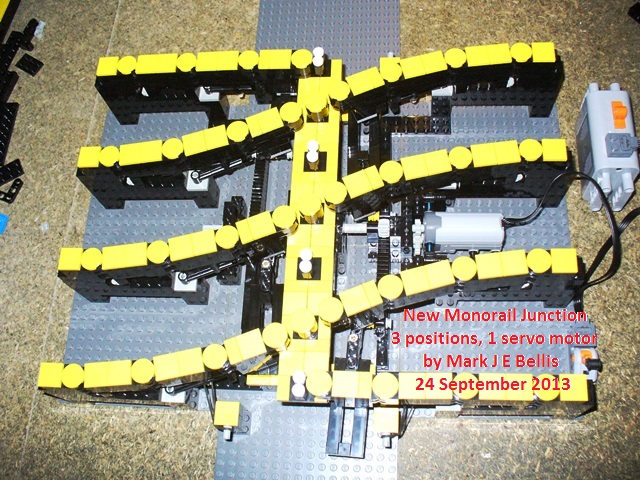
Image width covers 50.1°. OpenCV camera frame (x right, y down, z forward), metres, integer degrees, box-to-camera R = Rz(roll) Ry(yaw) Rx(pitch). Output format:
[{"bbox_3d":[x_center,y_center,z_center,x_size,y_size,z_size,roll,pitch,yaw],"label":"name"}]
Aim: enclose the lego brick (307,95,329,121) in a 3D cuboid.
[{"bbox_3d":[-0.002,-0.098,0.500,0.016,0.013,0.016,0,69,7],"label":"lego brick"}]

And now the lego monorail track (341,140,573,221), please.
[{"bbox_3d":[0.093,-0.042,0.499,0.172,0.072,0.035,-10,68,3],"label":"lego monorail track"}]

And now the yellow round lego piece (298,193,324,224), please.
[{"bbox_3d":[-0.006,-0.021,0.462,0.016,0.015,0.016,-2,69,6],"label":"yellow round lego piece"}]

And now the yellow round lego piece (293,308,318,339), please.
[{"bbox_3d":[-0.009,0.054,0.442,0.016,0.013,0.016,0,69,7],"label":"yellow round lego piece"}]

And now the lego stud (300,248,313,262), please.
[{"bbox_3d":[-0.008,0.012,0.449,0.008,0.015,0.008,0,69,7],"label":"lego stud"}]

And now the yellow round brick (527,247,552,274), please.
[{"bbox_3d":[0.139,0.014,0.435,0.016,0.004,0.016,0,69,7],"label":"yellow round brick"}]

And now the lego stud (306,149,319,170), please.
[{"bbox_3d":[-0.004,-0.055,0.475,0.008,0.015,0.008,0,69,7],"label":"lego stud"}]

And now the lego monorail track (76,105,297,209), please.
[{"bbox_3d":[-0.095,-0.054,0.526,0.172,0.072,0.036,-10,68,3],"label":"lego monorail track"}]

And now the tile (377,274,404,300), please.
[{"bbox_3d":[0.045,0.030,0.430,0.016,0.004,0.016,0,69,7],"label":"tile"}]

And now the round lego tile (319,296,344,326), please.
[{"bbox_3d":[0.007,0.045,0.439,0.016,0.004,0.016,-2,69,6],"label":"round lego tile"}]

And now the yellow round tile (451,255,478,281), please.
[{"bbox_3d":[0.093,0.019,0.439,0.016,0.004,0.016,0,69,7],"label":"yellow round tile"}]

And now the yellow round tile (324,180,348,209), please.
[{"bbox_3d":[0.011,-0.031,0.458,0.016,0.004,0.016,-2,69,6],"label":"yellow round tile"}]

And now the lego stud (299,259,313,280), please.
[{"bbox_3d":[-0.008,0.020,0.446,0.008,0.015,0.008,0,69,7],"label":"lego stud"}]

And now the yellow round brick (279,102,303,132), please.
[{"bbox_3d":[-0.019,-0.088,0.490,0.016,0.015,0.016,0,69,7],"label":"yellow round brick"}]

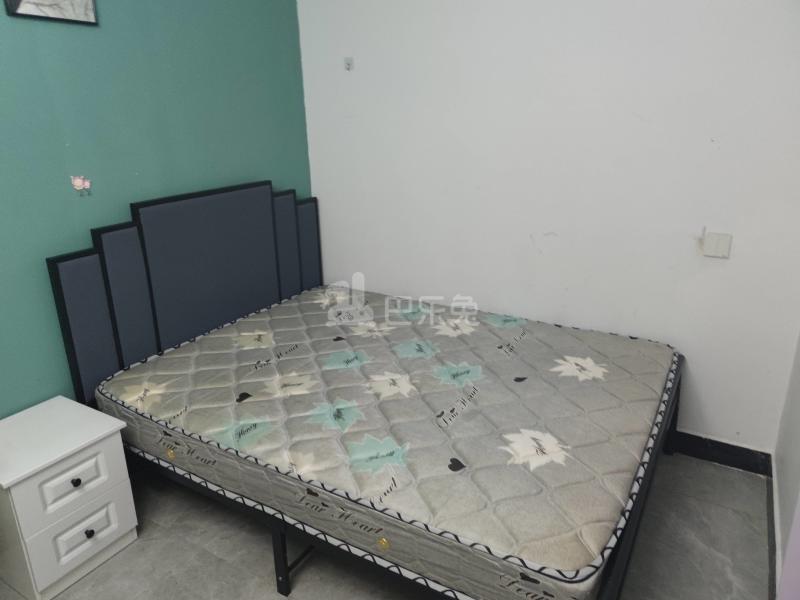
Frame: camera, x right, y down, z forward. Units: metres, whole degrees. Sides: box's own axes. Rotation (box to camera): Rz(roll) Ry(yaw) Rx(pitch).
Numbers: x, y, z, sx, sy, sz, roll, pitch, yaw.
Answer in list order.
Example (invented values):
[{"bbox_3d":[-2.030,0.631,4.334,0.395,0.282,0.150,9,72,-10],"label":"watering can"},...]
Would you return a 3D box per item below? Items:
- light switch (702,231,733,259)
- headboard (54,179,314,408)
[{"bbox_3d":[1.272,-0.217,2.217,0.088,0.088,0.012,10,21,29],"label":"light switch"},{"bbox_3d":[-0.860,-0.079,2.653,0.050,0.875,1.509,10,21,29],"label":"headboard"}]

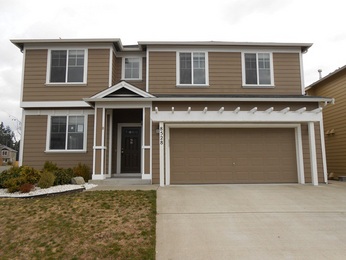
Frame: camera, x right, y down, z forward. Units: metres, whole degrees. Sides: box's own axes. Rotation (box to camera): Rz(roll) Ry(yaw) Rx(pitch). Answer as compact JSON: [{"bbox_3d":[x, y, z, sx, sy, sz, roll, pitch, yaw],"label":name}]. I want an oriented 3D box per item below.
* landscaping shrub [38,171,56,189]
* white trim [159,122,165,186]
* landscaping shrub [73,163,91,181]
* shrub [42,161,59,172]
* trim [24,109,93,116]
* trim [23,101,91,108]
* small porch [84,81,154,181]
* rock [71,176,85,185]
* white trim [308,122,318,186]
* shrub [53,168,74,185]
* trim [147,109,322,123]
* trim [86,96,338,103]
[{"bbox_3d":[-4.277,1.691,8.949,0.598,0.560,0.600,0,-6,-2],"label":"landscaping shrub"},{"bbox_3d":[-0.375,0.848,9.287,0.150,2.280,0.150,0,-6,-2],"label":"white trim"},{"bbox_3d":[-3.551,1.671,10.185,0.683,0.756,0.680,0,-6,-2],"label":"landscaping shrub"},{"bbox_3d":[-4.751,1.636,10.195,0.606,0.842,0.650,0,-6,-2],"label":"shrub"},{"bbox_3d":[-4.784,-0.751,10.986,2.938,0.240,0.080,0,-6,-2],"label":"trim"},{"bbox_3d":[-4.850,-1.053,10.885,2.990,0.225,0.100,0,-6,-2],"label":"trim"},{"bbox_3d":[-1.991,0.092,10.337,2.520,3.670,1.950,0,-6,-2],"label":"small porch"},{"bbox_3d":[-3.501,1.870,9.592,0.468,0.273,0.380,0,-6,-2],"label":"rock"},{"bbox_3d":[5.074,0.841,9.436,0.150,2.300,0.150,0,-6,-2],"label":"white trim"},{"bbox_3d":[-4.066,1.735,9.757,0.778,0.583,0.750,0,-6,-2],"label":"shrub"},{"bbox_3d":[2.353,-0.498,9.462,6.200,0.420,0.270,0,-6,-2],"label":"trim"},{"bbox_3d":[1.384,-1.107,9.503,9.170,0.145,0.150,0,-6,-2],"label":"trim"}]

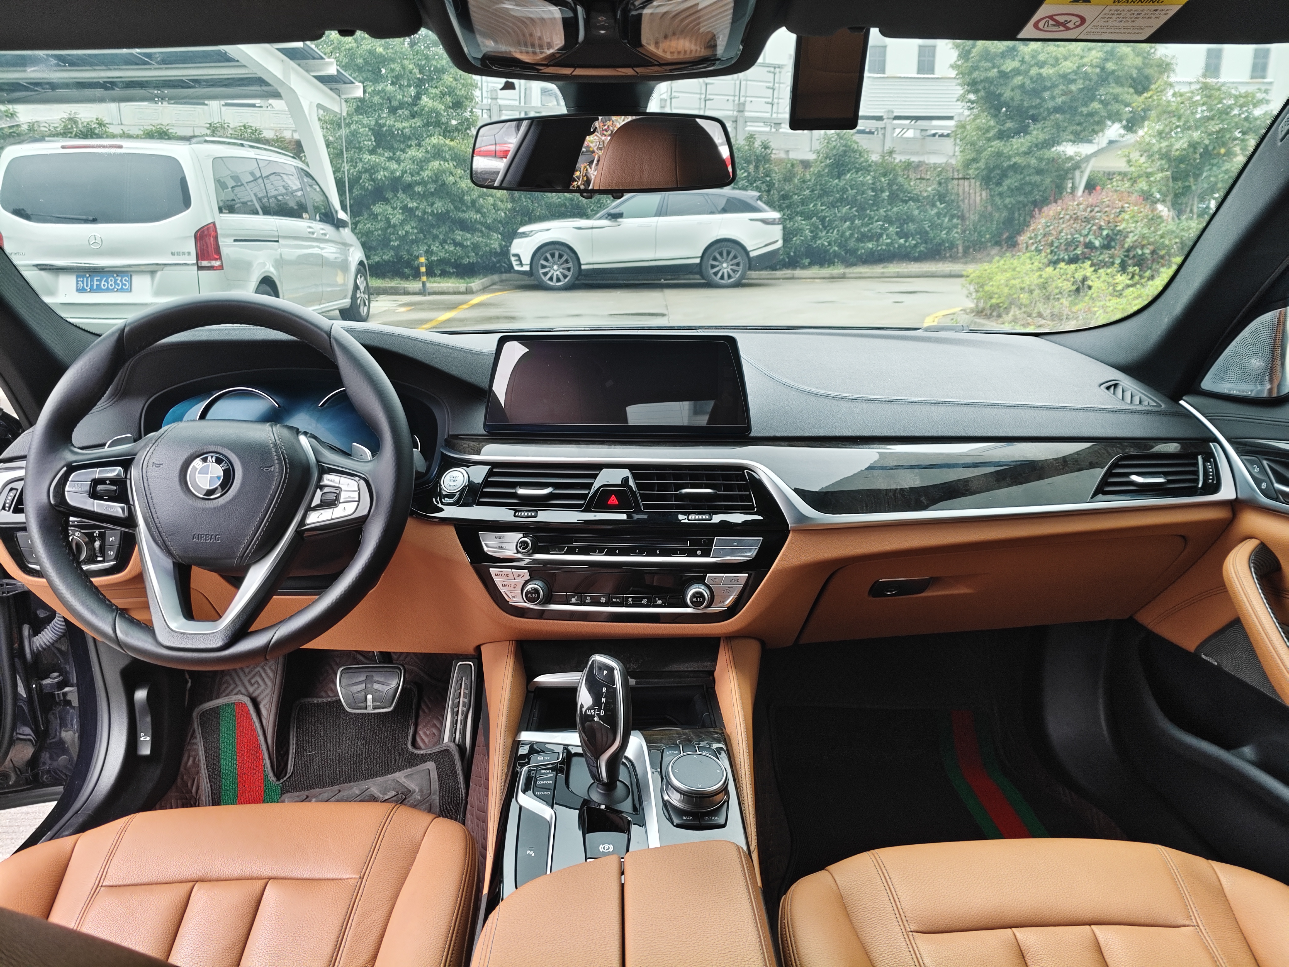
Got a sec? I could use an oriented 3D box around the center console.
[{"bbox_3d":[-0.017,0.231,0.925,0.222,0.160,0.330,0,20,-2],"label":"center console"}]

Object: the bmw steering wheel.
[{"bbox_3d":[-0.420,-0.005,0.975,0.376,0.374,0.110,-1,-7,-3],"label":"bmw steering wheel"}]

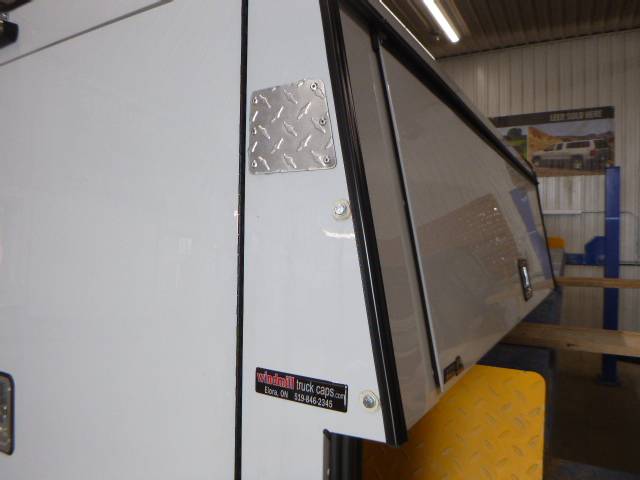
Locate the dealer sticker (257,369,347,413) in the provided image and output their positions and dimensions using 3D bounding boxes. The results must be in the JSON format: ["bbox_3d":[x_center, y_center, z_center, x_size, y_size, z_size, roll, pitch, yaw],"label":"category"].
[{"bbox_3d":[-0.025,0.176,0.546,0.129,0.032,0.003,0,-1,31],"label":"dealer sticker"}]

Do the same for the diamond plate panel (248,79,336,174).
[{"bbox_3d":[-0.037,-0.136,0.557,0.129,0.108,0.005,0,-1,31],"label":"diamond plate panel"}]

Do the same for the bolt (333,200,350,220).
[{"bbox_3d":[0.022,-0.034,0.517,0.021,0.021,0.009,0,-1,31],"label":"bolt"}]

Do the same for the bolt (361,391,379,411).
[{"bbox_3d":[0.051,0.174,0.496,0.021,0.021,0.009,0,-1,31],"label":"bolt"}]

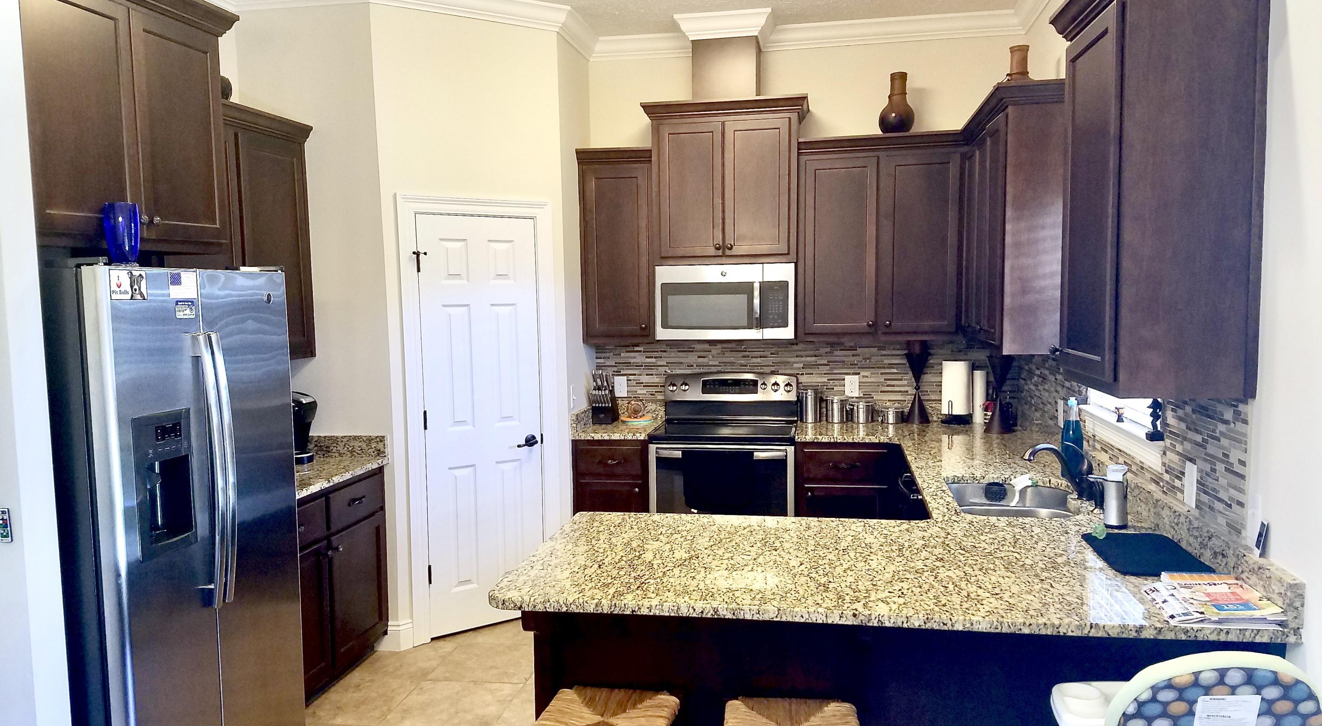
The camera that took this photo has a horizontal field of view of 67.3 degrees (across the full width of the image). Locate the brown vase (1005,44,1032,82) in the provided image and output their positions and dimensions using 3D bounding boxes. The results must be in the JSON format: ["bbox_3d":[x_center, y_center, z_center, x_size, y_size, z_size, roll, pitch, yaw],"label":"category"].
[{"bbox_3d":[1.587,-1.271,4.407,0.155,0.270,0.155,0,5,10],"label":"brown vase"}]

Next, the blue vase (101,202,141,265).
[{"bbox_3d":[-1.523,-0.367,2.810,0.098,0.185,0.098,0,5,10],"label":"blue vase"}]

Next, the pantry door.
[{"bbox_3d":[-0.888,0.299,4.923,0.635,2.030,0.040,-4,5,-37],"label":"pantry door"}]

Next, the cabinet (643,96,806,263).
[{"bbox_3d":[0.369,-0.973,5.471,0.878,0.860,0.420,0,4,10],"label":"cabinet"}]

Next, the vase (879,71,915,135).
[{"bbox_3d":[1.259,-1.372,5.308,0.200,0.344,0.200,0,4,10],"label":"vase"}]

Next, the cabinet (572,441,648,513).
[{"bbox_3d":[-0.208,0.816,5.585,0.412,0.880,0.630,0,5,10],"label":"cabinet"}]

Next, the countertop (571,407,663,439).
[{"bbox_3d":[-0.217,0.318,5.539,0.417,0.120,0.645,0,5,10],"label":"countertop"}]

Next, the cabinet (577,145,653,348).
[{"bbox_3d":[-0.213,-0.658,5.601,0.412,1.060,0.365,0,5,10],"label":"cabinet"}]

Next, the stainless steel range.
[{"bbox_3d":[0.367,0.669,5.463,0.757,1.196,0.655,0,4,10],"label":"stainless steel range"}]

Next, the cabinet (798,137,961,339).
[{"bbox_3d":[1.172,-0.664,5.361,0.850,1.060,0.365,0,5,10],"label":"cabinet"}]

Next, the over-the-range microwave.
[{"bbox_3d":[0.371,-0.339,5.535,0.756,0.413,0.390,0,4,10],"label":"over-the-range microwave"}]

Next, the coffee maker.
[{"bbox_3d":[-1.748,0.288,4.551,0.325,0.328,0.230,0,4,10],"label":"coffee maker"}]

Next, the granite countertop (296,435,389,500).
[{"bbox_3d":[-1.687,0.445,4.194,0.657,0.136,1.045,0,4,10],"label":"granite countertop"}]

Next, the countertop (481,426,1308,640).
[{"bbox_3d":[0.760,0.473,3.994,1.882,0.045,3.406,0,4,10],"label":"countertop"}]

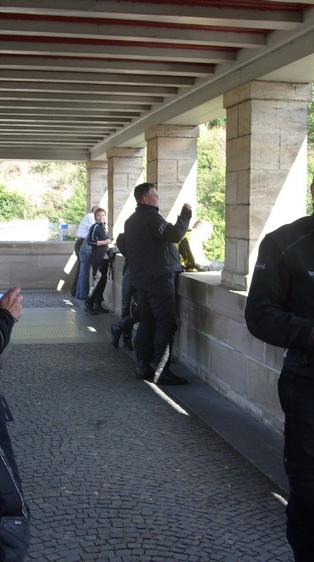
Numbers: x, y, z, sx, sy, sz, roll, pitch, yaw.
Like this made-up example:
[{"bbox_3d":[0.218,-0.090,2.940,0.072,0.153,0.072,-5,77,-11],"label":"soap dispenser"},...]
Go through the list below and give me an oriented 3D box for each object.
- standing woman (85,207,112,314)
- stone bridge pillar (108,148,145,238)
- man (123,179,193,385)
[{"bbox_3d":[-0.919,-0.336,12.936,0.420,1.650,0.460,2,5,23],"label":"standing woman"},{"bbox_3d":[-0.560,-1.421,14.451,0.555,1.776,0.754,-1,5,-12],"label":"stone bridge pillar"},{"bbox_3d":[0.010,0.019,7.553,0.580,1.840,0.540,-2,5,-26],"label":"man"}]

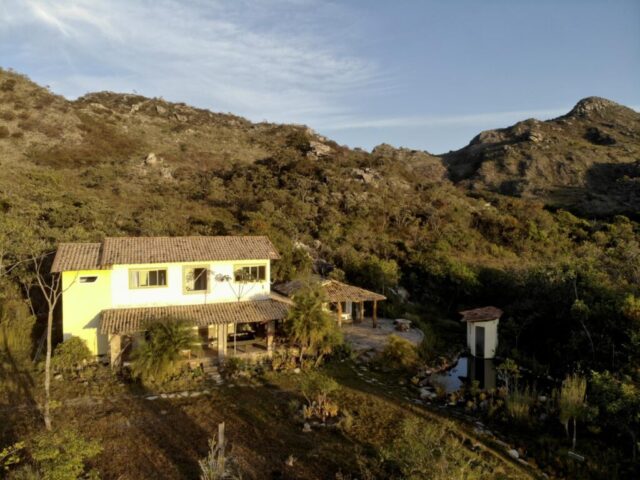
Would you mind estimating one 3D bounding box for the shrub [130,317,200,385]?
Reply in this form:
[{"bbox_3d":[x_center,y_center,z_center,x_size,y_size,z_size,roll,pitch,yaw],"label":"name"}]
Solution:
[{"bbox_3d":[-9.019,6.450,25.900,3.964,3.850,3.700,-1,2,-19],"label":"shrub"}]

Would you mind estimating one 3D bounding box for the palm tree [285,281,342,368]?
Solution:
[{"bbox_3d":[-0.418,5.428,28.500,3.614,5.483,3.600,0,2,-1],"label":"palm tree"}]

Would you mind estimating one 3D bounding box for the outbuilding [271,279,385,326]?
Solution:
[{"bbox_3d":[0.603,5.509,40.741,7.000,4.000,9.400,-1,2,-22],"label":"outbuilding"}]

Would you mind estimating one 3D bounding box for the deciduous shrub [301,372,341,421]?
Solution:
[{"bbox_3d":[0.024,7.654,21.700,1.898,2.467,1.900,0,2,0],"label":"deciduous shrub"}]

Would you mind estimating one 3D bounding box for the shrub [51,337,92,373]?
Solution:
[{"bbox_3d":[-14.674,6.761,26.200,2.406,2.062,2.200,-1,2,-29],"label":"shrub"}]

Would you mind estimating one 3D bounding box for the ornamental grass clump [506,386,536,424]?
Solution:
[{"bbox_3d":[9.719,7.982,21.400,1.350,1.620,1.350,1,2,25],"label":"ornamental grass clump"}]

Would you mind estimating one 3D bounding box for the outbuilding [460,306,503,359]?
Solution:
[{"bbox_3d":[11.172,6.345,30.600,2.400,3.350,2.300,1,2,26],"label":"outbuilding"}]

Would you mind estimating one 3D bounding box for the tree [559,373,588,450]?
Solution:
[{"bbox_3d":[10.798,7.305,18.900,1.240,3.223,1.300,1,2,30],"label":"tree"}]

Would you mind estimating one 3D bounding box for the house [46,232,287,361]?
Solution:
[{"bbox_3d":[-10.386,3.776,31.610,14.250,7.900,8.800,-1,2,-22],"label":"house"}]

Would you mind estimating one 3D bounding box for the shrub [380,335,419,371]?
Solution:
[{"bbox_3d":[4.981,7.049,27.800,2.309,2.188,2.200,0,2,10],"label":"shrub"}]

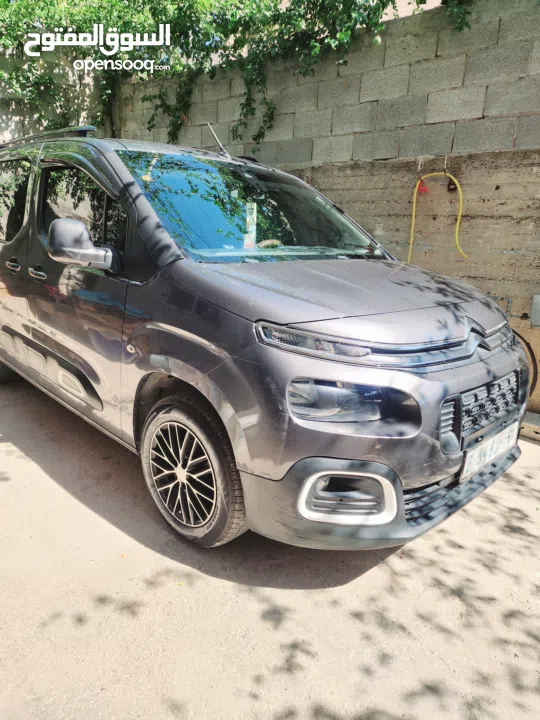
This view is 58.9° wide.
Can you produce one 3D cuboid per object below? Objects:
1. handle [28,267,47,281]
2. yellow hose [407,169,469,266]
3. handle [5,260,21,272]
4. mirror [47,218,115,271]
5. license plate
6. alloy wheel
[{"bbox_3d":[-1.341,-0.498,2.762,0.050,0.048,0.200,-10,19,-43],"label":"handle"},{"bbox_3d":[1.215,-0.967,3.385,0.429,0.689,0.060,15,18,38],"label":"yellow hose"},{"bbox_3d":[-1.647,-0.603,3.067,0.050,0.048,0.200,-10,19,-43],"label":"handle"},{"bbox_3d":[-0.854,-0.521,2.170,0.235,0.225,0.190,-10,19,-43],"label":"mirror"},{"bbox_3d":[0.896,0.356,1.917,0.520,0.110,0.015,-10,16,-43],"label":"license plate"},{"bbox_3d":[-0.314,0.469,2.066,0.450,0.450,0.180,16,19,41],"label":"alloy wheel"}]

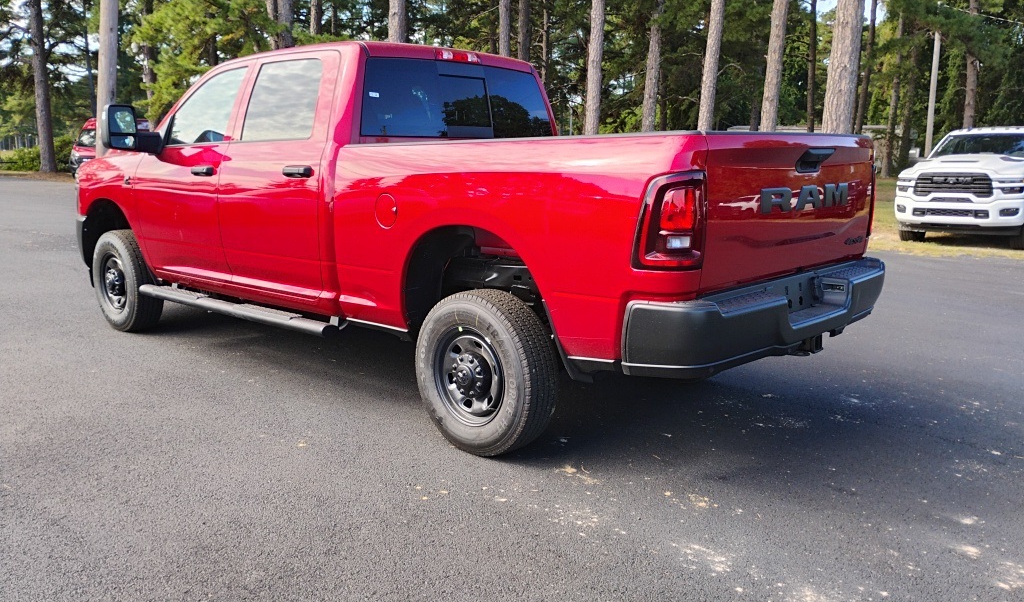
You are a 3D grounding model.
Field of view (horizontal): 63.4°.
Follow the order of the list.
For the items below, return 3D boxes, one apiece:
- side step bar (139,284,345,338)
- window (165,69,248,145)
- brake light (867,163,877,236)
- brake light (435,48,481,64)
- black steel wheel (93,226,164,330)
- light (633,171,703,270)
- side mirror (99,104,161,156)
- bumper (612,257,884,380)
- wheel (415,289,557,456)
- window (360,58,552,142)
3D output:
[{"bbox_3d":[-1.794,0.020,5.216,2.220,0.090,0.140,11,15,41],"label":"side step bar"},{"bbox_3d":[-1.966,-1.240,5.310,0.860,0.500,0.050,10,-3,42],"label":"window"},{"bbox_3d":[1.786,-0.525,4.335,0.210,0.360,0.190,10,14,42],"label":"brake light"},{"bbox_3d":[-0.320,-1.446,4.892,0.060,0.065,0.370,10,14,42],"label":"brake light"},{"bbox_3d":[-2.941,-0.152,6.343,0.770,0.765,0.250,10,14,42],"label":"black steel wheel"},{"bbox_3d":[0.571,-0.292,3.028,0.210,0.360,0.190,10,14,42],"label":"light"},{"bbox_3d":[-2.473,-1.108,5.405,0.210,0.300,0.390,10,14,42],"label":"side mirror"},{"bbox_3d":[1.227,0.028,3.714,0.390,0.300,1.970,10,14,42],"label":"bumper"},{"bbox_3d":[-0.132,0.327,3.852,0.770,0.765,0.250,10,14,42],"label":"wheel"},{"bbox_3d":[-0.281,-1.188,4.901,0.080,0.440,1.560,-6,3,43],"label":"window"}]

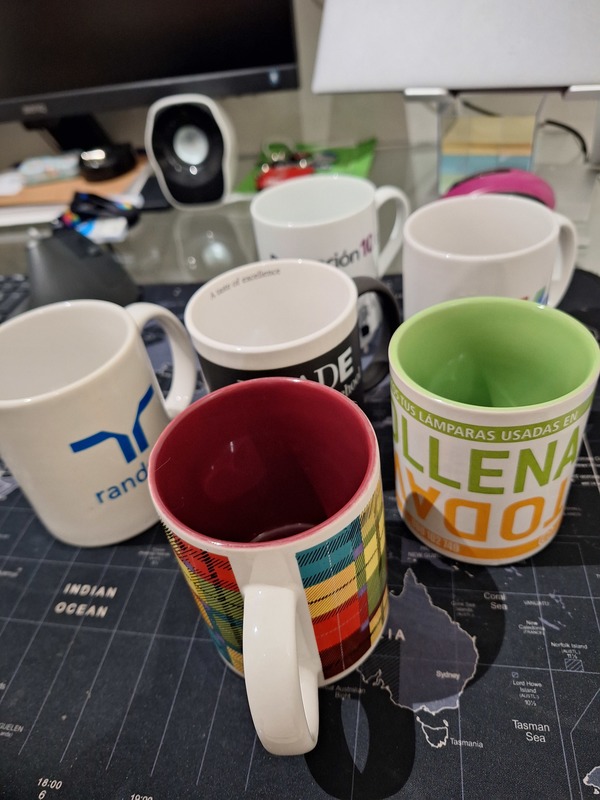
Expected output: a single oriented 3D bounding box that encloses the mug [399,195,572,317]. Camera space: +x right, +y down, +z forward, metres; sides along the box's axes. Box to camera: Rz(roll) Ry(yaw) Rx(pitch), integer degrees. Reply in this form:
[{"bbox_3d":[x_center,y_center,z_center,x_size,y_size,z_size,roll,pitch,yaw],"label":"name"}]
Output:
[{"bbox_3d":[0.125,-0.069,0.342,0.121,0.100,0.087,-22,41,-15],"label":"mug"}]

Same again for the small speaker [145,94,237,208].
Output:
[{"bbox_3d":[-0.119,-0.300,0.620,0.093,0.117,0.088,-3,40,8],"label":"small speaker"}]

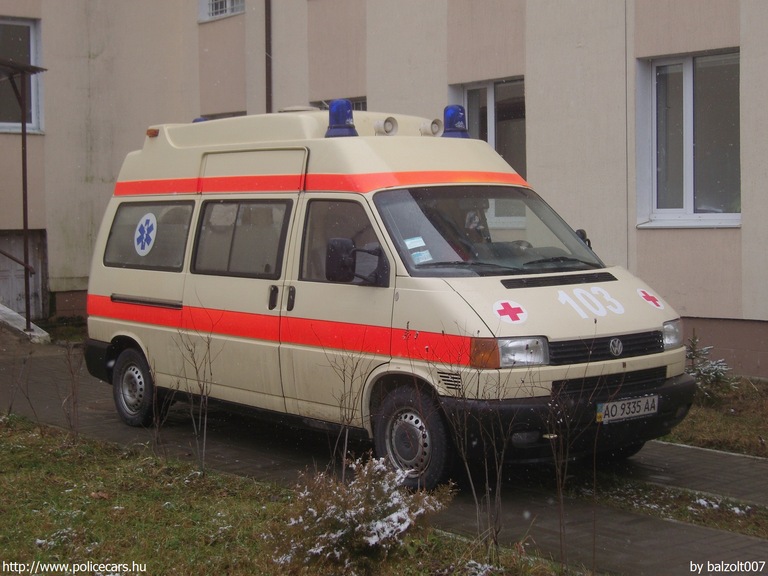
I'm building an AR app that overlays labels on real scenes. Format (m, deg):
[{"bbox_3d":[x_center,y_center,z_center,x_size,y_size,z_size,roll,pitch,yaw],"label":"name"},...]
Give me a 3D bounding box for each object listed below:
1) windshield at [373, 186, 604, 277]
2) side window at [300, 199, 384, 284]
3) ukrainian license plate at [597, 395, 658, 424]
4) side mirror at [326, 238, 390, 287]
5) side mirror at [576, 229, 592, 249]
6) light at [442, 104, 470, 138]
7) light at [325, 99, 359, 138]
[{"bbox_3d":[0.668,-0.346,8.721,1.620,0.770,0.110,-4,-39,-39],"label":"windshield"},{"bbox_3d":[-0.218,-0.287,8.505,0.050,0.521,0.885,11,-4,-39],"label":"side window"},{"bbox_3d":[1.385,0.685,7.926,0.520,0.112,0.020,-4,5,-39],"label":"ukrainian license plate"},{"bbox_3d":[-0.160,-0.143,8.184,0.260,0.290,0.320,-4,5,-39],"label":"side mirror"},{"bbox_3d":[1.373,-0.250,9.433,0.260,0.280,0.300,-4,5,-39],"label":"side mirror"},{"bbox_3d":[0.492,-1.143,9.656,0.215,0.255,0.215,-1,4,0],"label":"light"},{"bbox_3d":[-0.274,-1.092,9.031,0.215,0.255,0.215,-1,4,0],"label":"light"}]

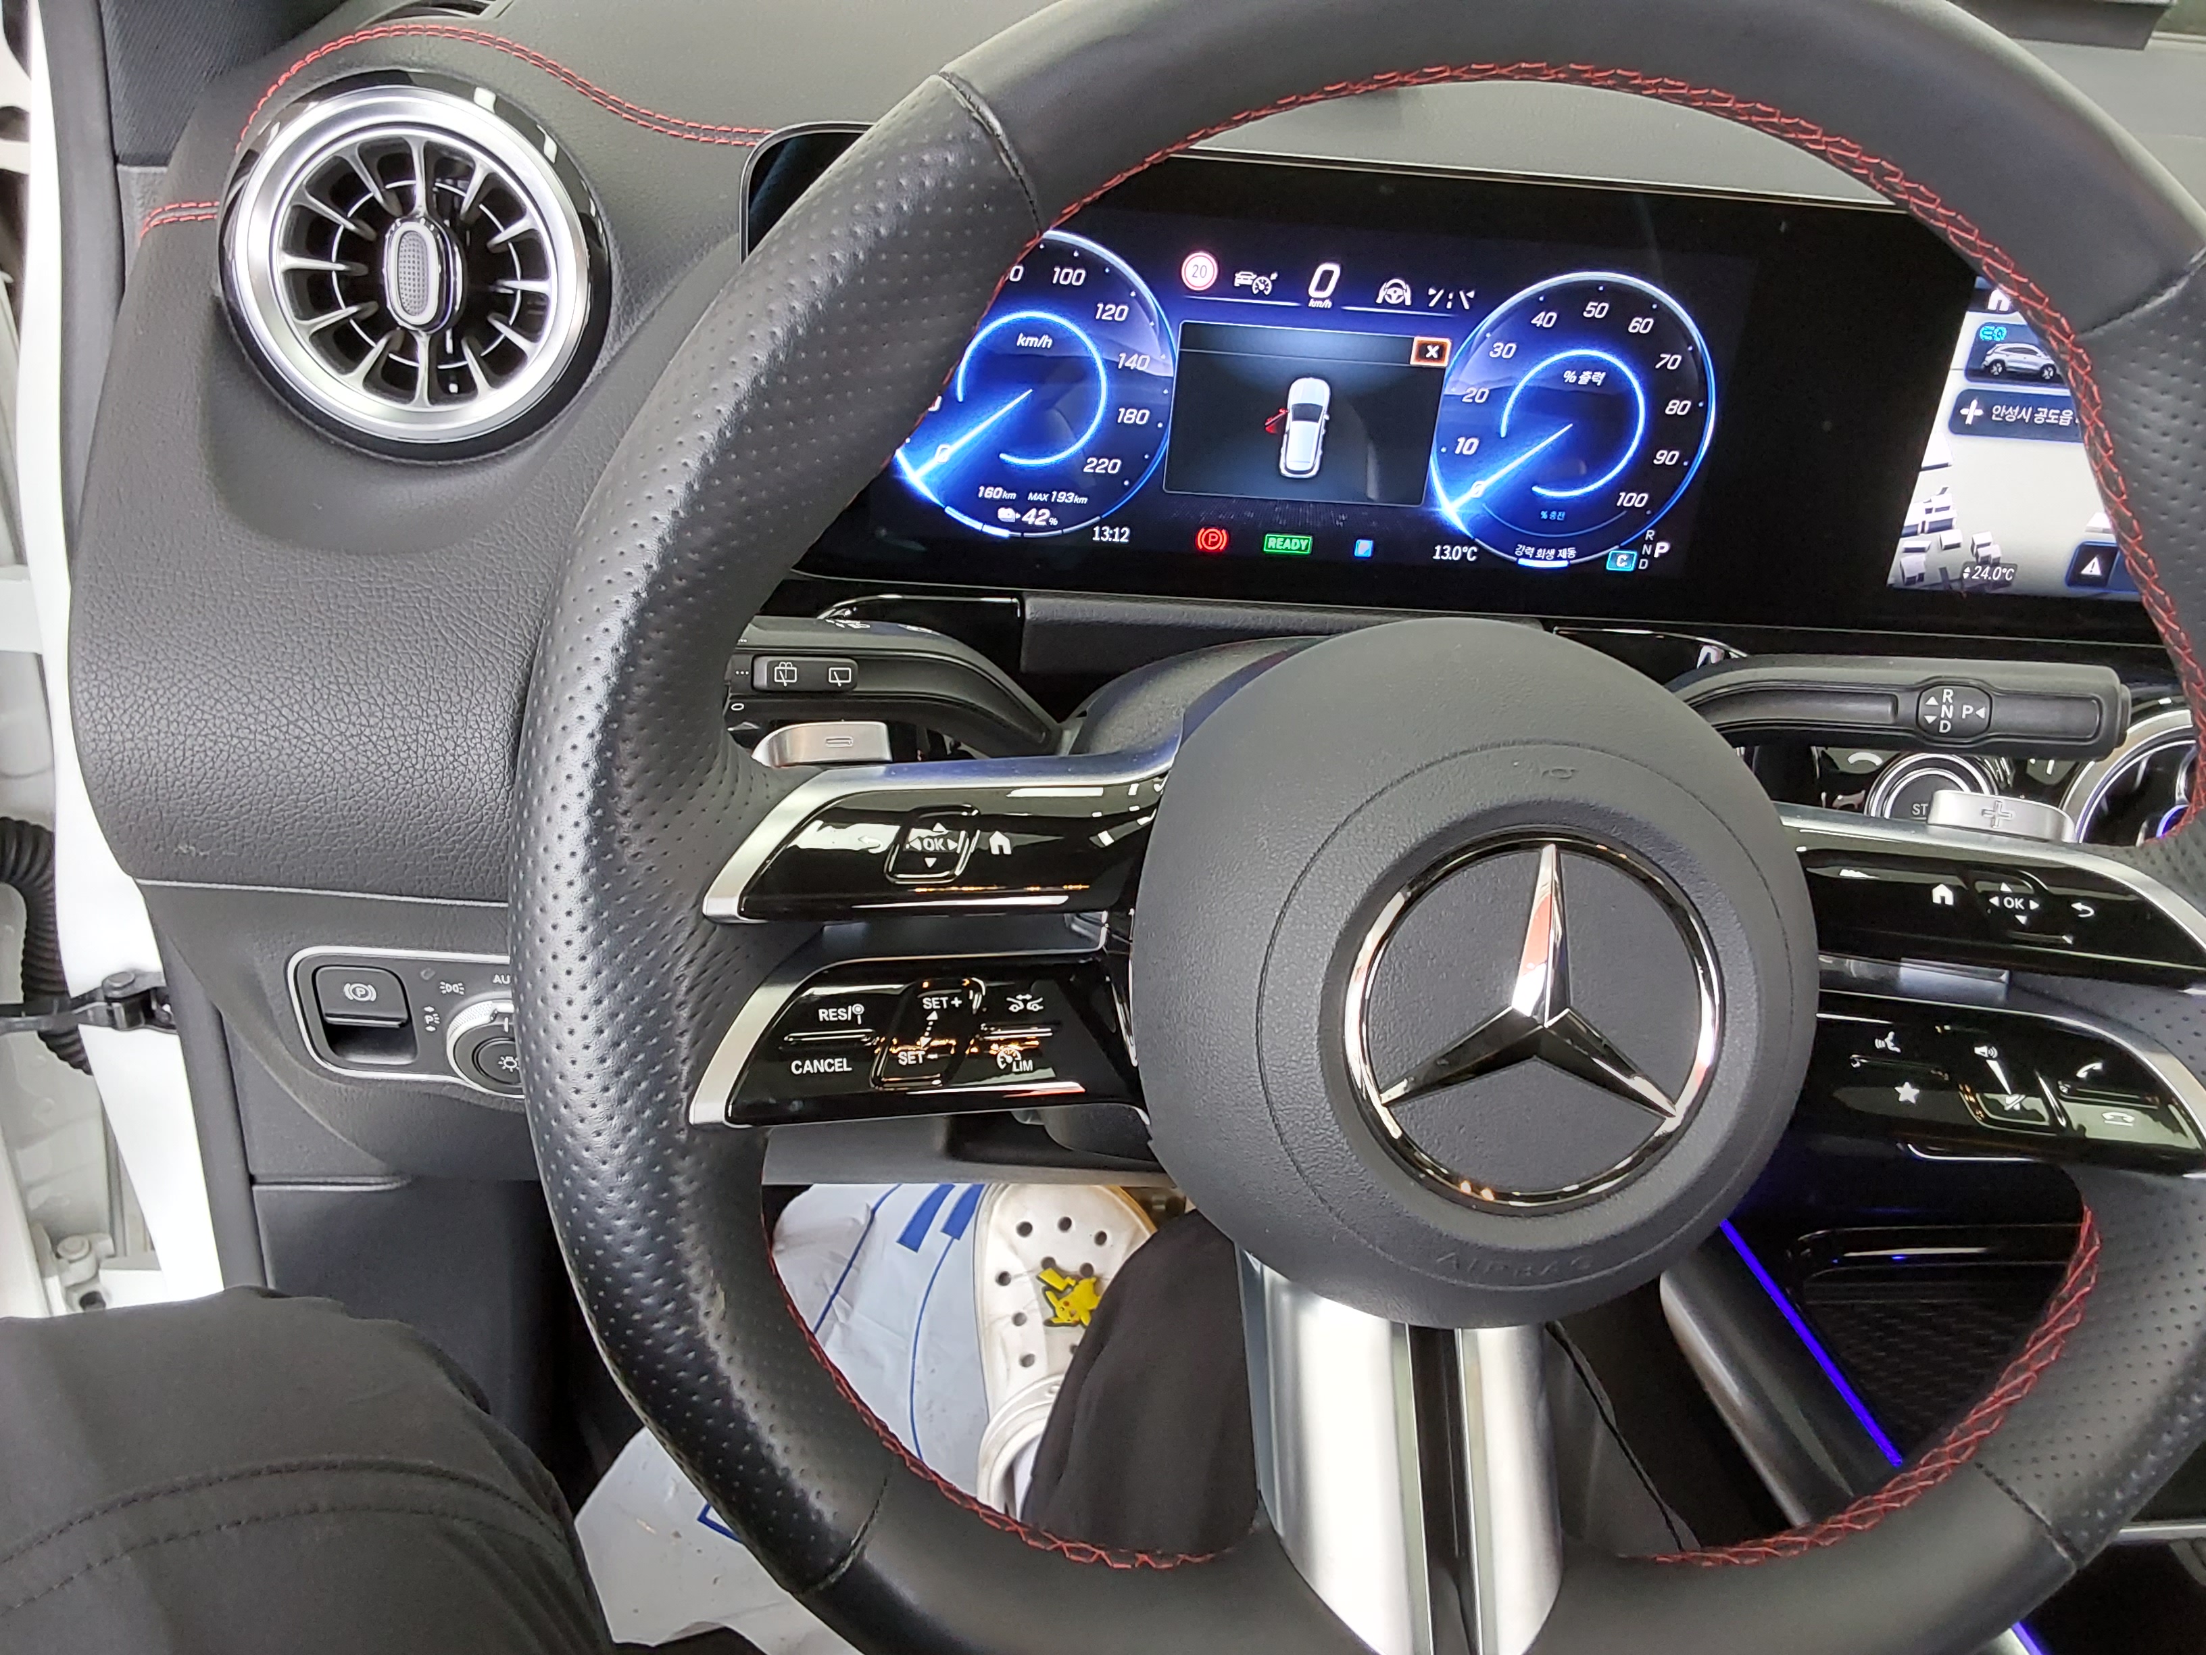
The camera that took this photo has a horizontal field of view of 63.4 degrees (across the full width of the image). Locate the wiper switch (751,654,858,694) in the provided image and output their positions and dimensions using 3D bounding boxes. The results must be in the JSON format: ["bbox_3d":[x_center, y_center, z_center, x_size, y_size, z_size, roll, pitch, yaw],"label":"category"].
[{"bbox_3d":[-0.068,-0.035,0.404,0.025,0.009,0.006,3,6,-8],"label":"wiper switch"}]

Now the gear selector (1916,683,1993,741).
[{"bbox_3d":[0.209,-0.028,0.438,0.021,0.015,0.006,3,6,-8],"label":"gear selector"}]

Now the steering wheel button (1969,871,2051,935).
[{"bbox_3d":[0.186,0.016,0.366,0.017,0.014,0.005,5,-4,10],"label":"steering wheel button"}]

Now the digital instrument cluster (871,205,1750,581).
[{"bbox_3d":[0.059,-0.120,0.501,0.244,0.092,0.014,2,25,-8],"label":"digital instrument cluster"}]

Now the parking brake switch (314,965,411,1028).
[{"bbox_3d":[-0.228,0.052,0.550,0.027,0.025,0.012,2,30,-8],"label":"parking brake switch"}]

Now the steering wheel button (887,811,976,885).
[{"bbox_3d":[-0.032,0.004,0.336,0.017,0.014,0.005,1,-3,-26],"label":"steering wheel button"}]

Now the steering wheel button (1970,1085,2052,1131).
[{"bbox_3d":[0.185,0.057,0.363,0.017,0.010,0.005,5,-4,10],"label":"steering wheel button"}]

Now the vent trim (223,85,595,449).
[{"bbox_3d":[-0.191,-0.155,0.494,0.100,0.100,0.030,2,13,-8],"label":"vent trim"}]

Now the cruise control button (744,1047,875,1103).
[{"bbox_3d":[-0.054,0.044,0.324,0.025,0.010,0.005,1,-3,-26],"label":"cruise control button"}]

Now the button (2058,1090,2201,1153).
[{"bbox_3d":[0.206,0.059,0.358,0.026,0.011,0.005,5,-4,10],"label":"button"}]

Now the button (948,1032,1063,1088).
[{"bbox_3d":[-0.018,0.045,0.343,0.024,0.011,0.005,1,-3,-26],"label":"button"}]

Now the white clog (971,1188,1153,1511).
[{"bbox_3d":[-0.014,0.280,0.960,0.109,0.105,0.278,4,56,-4],"label":"white clog"}]

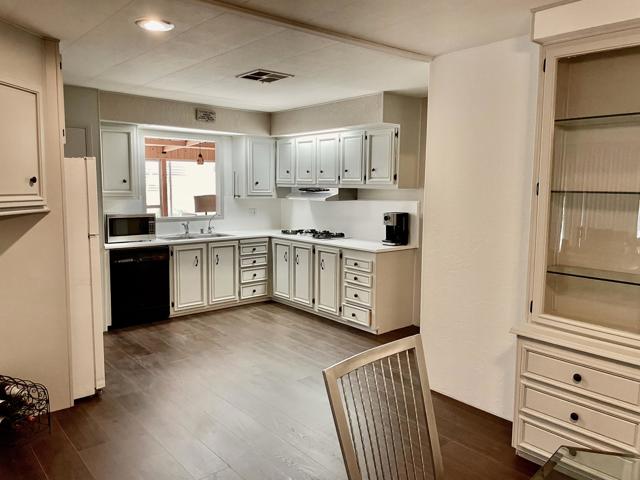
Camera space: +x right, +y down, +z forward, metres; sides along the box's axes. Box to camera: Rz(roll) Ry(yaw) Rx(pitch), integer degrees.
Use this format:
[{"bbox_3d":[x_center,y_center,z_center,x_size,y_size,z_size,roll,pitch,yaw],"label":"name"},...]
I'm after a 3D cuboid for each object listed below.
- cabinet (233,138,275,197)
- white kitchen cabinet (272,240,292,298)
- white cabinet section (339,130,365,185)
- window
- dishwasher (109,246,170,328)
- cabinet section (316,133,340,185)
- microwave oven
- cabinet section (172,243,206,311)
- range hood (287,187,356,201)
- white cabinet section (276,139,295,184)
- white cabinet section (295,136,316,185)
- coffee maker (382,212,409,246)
[{"bbox_3d":[-0.858,-0.951,6.290,0.429,0.773,0.353,-5,8,-40],"label":"cabinet"},{"bbox_3d":[-0.271,0.357,6.124,0.581,0.752,0.404,-5,8,-40],"label":"white kitchen cabinet"},{"bbox_3d":[0.489,-0.901,5.336,0.327,0.589,0.410,-5,9,-40],"label":"white cabinet section"},{"bbox_3d":[-1.690,-0.748,5.871,0.914,0.934,0.081,-5,8,-40],"label":"window"},{"bbox_3d":[-2.061,0.473,5.287,0.606,0.845,0.586,-5,8,-40],"label":"dishwasher"},{"bbox_3d":[0.224,-0.939,5.650,0.327,0.589,0.415,-5,9,-40],"label":"cabinet section"},{"bbox_3d":[-2.124,-0.142,5.320,0.510,0.288,0.353,-3,7,-31],"label":"microwave oven"},{"bbox_3d":[-1.644,0.396,5.645,0.408,0.756,0.614,-5,9,-40],"label":"cabinet section"},{"bbox_3d":[0.011,-0.561,5.768,0.480,0.137,0.757,-5,8,-40],"label":"range hood"},{"bbox_3d":[-0.306,-1.017,6.277,0.327,0.589,0.403,-5,9,-40],"label":"white cabinet section"},{"bbox_3d":[-0.043,-0.978,5.966,0.327,0.589,0.417,-5,9,-40],"label":"white cabinet section"},{"bbox_3d":[0.797,-0.111,5.064,0.177,0.338,0.212,7,9,44],"label":"coffee maker"}]

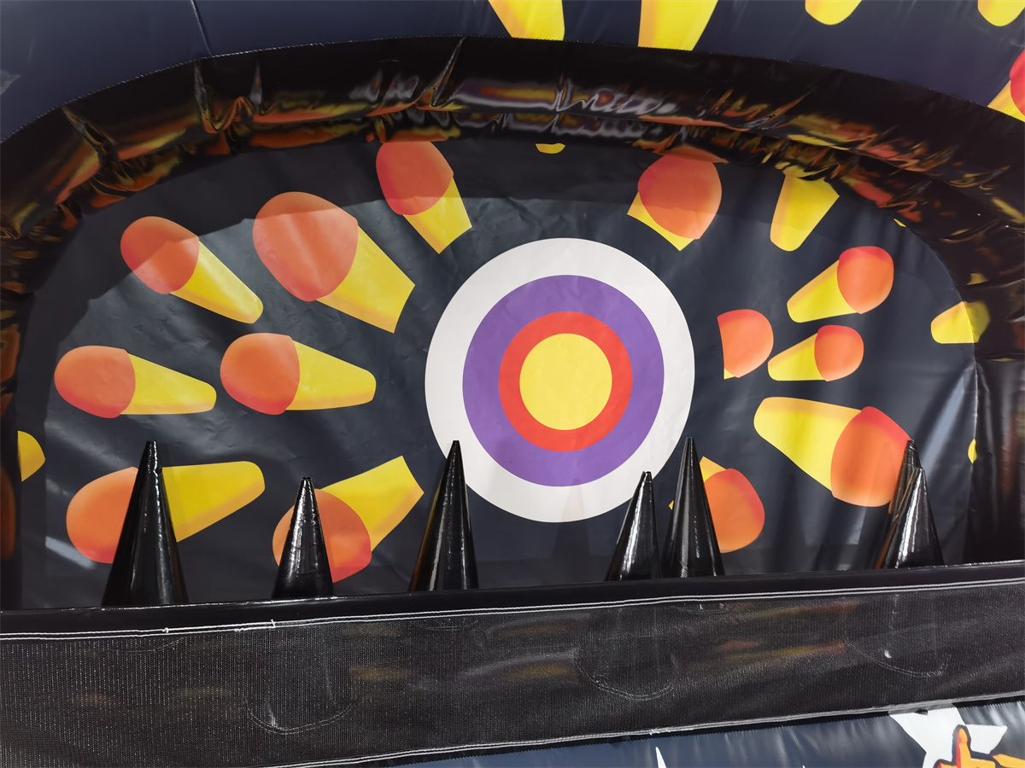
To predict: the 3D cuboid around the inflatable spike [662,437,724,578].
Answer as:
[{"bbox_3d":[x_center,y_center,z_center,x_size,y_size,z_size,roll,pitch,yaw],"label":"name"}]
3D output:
[{"bbox_3d":[0.413,0.308,1.827,0.173,0.370,0.173,-2,6,-14],"label":"inflatable spike"}]

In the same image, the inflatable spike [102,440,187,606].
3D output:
[{"bbox_3d":[-0.700,0.294,1.530,0.173,0.370,0.173,2,5,-14],"label":"inflatable spike"}]

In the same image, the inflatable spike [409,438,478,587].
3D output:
[{"bbox_3d":[-0.134,0.302,1.670,0.173,0.370,0.173,2,5,-14],"label":"inflatable spike"}]

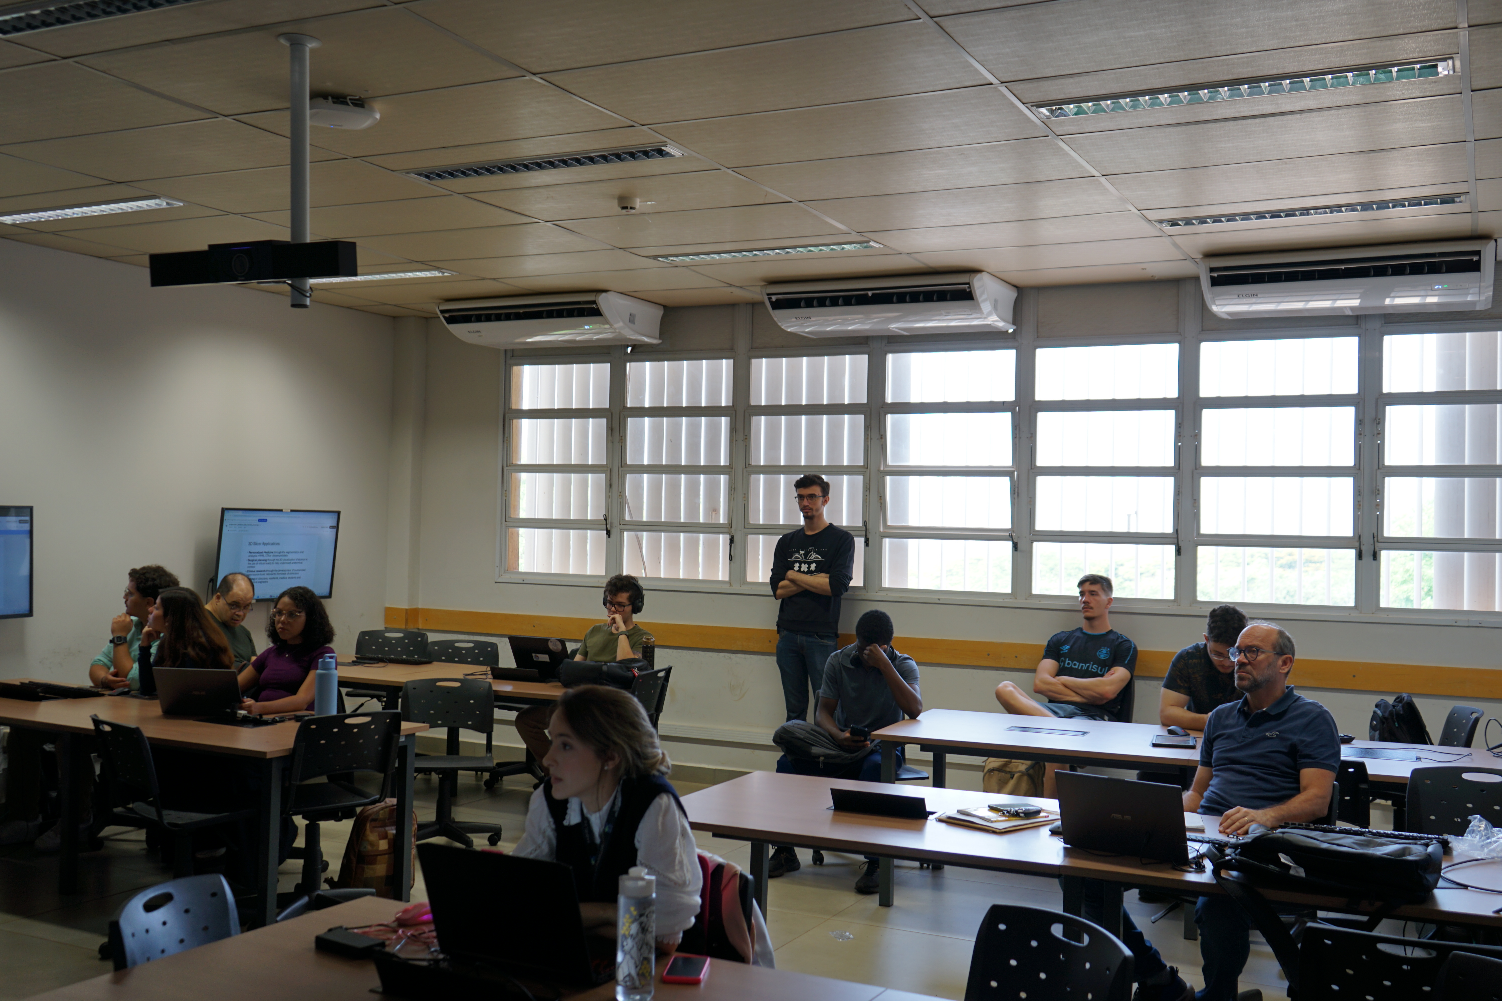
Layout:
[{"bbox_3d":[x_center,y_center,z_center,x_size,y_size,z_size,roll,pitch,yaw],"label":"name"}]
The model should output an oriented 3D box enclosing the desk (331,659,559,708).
[{"bbox_3d":[-1.805,1.328,7.900,2.550,0.740,0.960,1,-1,26],"label":"desk"}]

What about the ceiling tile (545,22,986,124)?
[{"bbox_3d":[0.046,-1.266,4.224,1.240,0.020,0.620,1,-1,27],"label":"ceiling tile"}]

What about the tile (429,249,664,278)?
[{"bbox_3d":[-1.068,-1.265,7.529,1.240,0.030,0.603,1,-1,26],"label":"tile"}]

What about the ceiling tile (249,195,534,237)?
[{"bbox_3d":[-1.604,-1.257,6.342,1.235,0.020,0.610,1,-1,27],"label":"ceiling tile"}]

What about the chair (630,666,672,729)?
[{"bbox_3d":[-0.759,1.306,7.537,0.600,0.860,0.580,1,0,26],"label":"chair"}]

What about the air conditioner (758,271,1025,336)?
[{"bbox_3d":[0.775,-1.079,7.968,1.280,0.237,0.599,1,-1,27],"label":"air conditioner"}]

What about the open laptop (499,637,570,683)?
[{"bbox_3d":[-1.099,0.875,7.941,0.370,0.235,0.350,1,0,26],"label":"open laptop"}]

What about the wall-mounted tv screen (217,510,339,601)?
[{"bbox_3d":[-2.896,0.333,8.669,0.065,0.560,0.965,5,1,26],"label":"wall-mounted tv screen"}]

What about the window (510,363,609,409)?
[{"bbox_3d":[-1.255,-0.748,9.322,0.800,0.320,0.050,1,0,26],"label":"window"}]

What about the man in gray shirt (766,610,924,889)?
[{"bbox_3d":[0.462,1.123,6.700,0.580,1.210,0.820,1,-1,19],"label":"man in gray shirt"}]

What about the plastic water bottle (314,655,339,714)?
[{"bbox_3d":[-1.864,0.818,6.231,0.096,0.292,0.096,1,0,26],"label":"plastic water bottle"}]

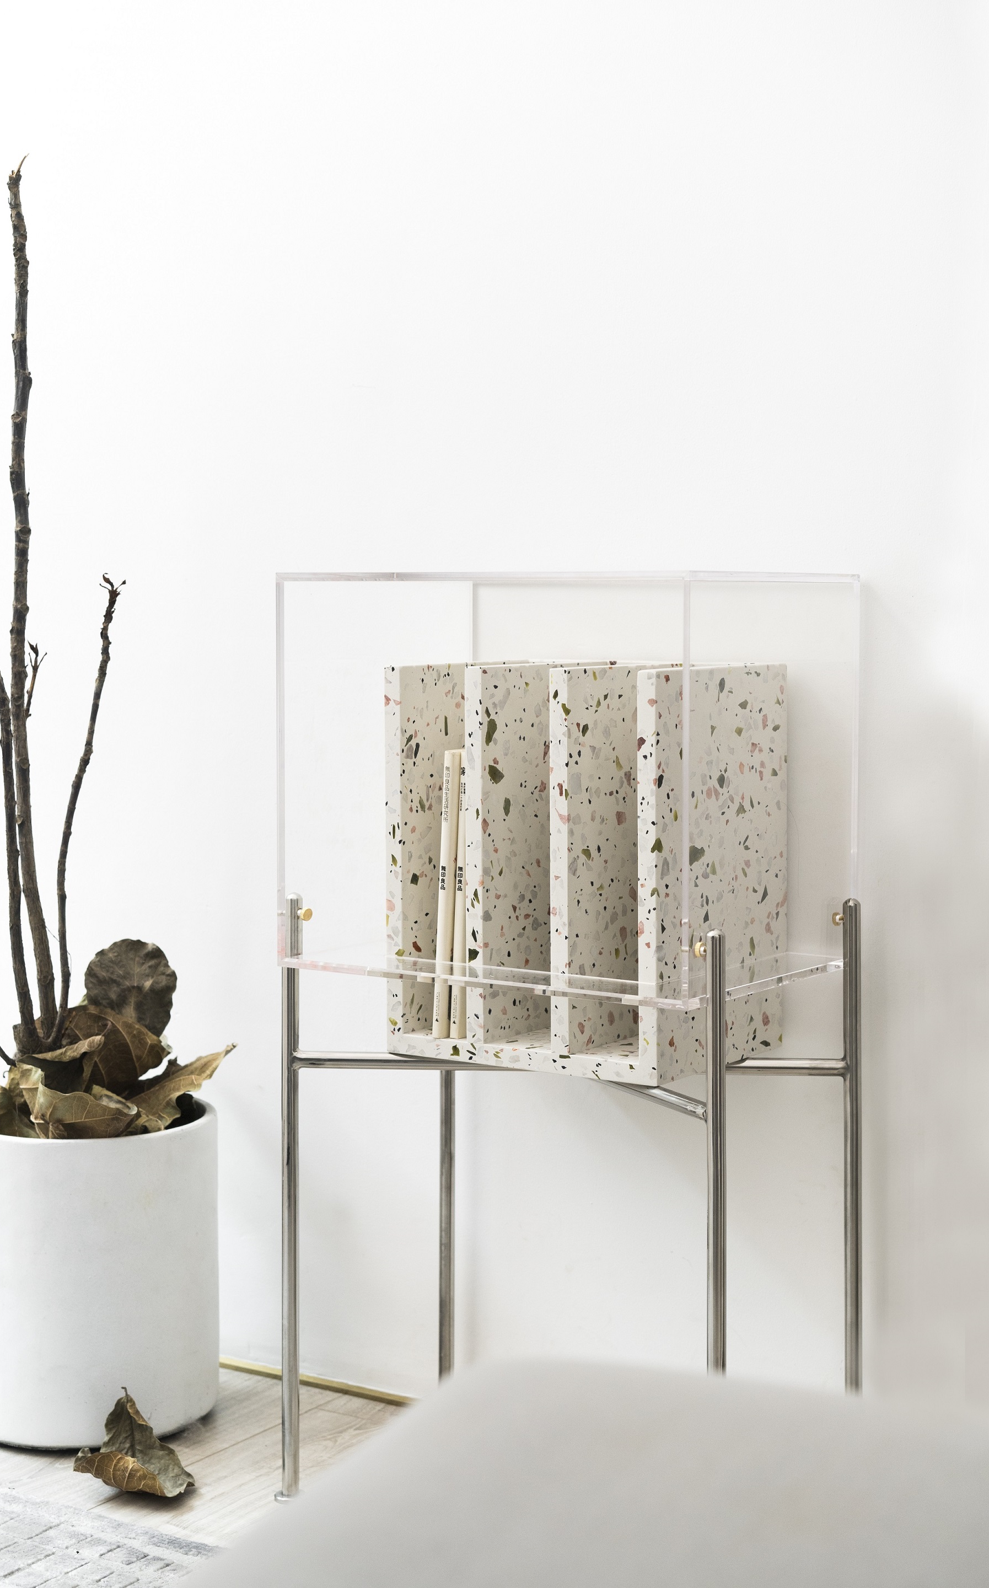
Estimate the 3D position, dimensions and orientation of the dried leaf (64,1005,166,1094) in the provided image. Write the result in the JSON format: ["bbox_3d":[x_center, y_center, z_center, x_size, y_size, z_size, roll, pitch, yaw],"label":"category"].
[{"bbox_3d":[-0.401,0.268,2.559,0.104,0.081,0.065,-1,4,-9],"label":"dried leaf"}]

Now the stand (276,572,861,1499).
[{"bbox_3d":[0.068,0.234,2.215,0.467,0.862,0.305,3,5,35],"label":"stand"}]

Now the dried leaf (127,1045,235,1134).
[{"bbox_3d":[-0.323,0.303,2.499,0.108,0.074,0.075,-1,4,-7],"label":"dried leaf"}]

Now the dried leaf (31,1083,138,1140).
[{"bbox_3d":[-0.415,0.324,2.457,0.105,0.045,0.065,-1,4,-10],"label":"dried leaf"}]

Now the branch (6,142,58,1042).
[{"bbox_3d":[-0.486,-0.201,2.552,0.039,0.908,0.050,-1,4,-11],"label":"branch"}]

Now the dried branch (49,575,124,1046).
[{"bbox_3d":[-0.429,0.017,2.552,0.070,0.491,0.055,-1,4,-10],"label":"dried branch"}]

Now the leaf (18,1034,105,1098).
[{"bbox_3d":[-0.446,0.279,2.499,0.086,0.052,0.060,-1,4,-10],"label":"leaf"}]

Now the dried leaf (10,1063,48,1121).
[{"bbox_3d":[-0.477,0.304,2.482,0.038,0.051,0.040,-1,4,-11],"label":"dried leaf"}]

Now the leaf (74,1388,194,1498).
[{"bbox_3d":[-0.345,0.621,2.323,0.111,0.072,0.085,-1,4,-9],"label":"leaf"}]

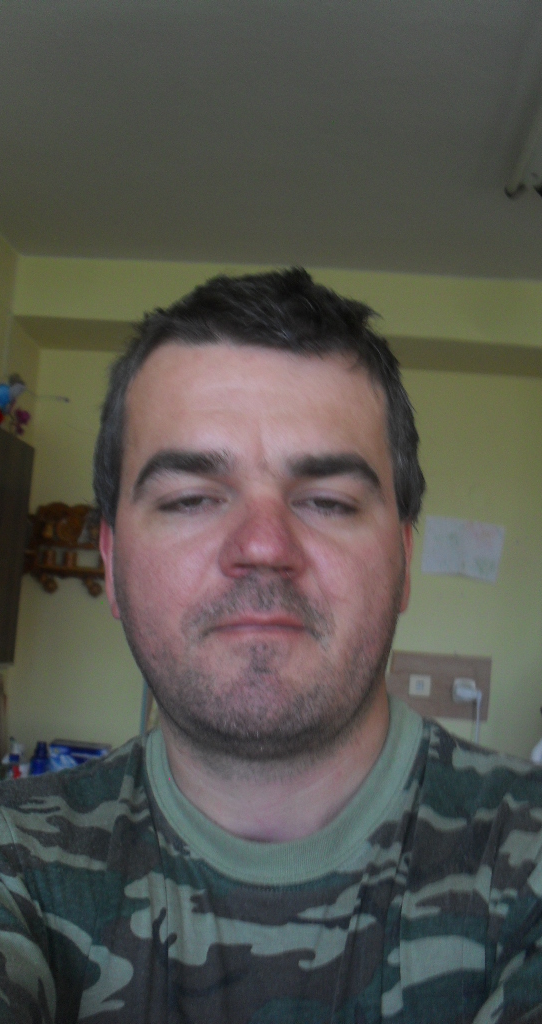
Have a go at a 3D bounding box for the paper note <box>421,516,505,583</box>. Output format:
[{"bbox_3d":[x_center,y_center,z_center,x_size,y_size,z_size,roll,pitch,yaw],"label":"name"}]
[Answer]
[{"bbox_3d":[0.734,0.146,3.968,0.297,0.210,0.005,7,-6,4],"label":"paper note"}]

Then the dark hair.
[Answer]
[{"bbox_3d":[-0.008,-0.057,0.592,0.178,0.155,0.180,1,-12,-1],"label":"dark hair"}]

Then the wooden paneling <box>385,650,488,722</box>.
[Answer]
[{"bbox_3d":[0.634,0.656,3.911,0.388,0.242,0.022,4,-6,4],"label":"wooden paneling"}]

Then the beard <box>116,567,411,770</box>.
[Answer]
[{"bbox_3d":[-0.006,0.075,0.512,0.150,0.105,0.105,1,-12,-1],"label":"beard"}]

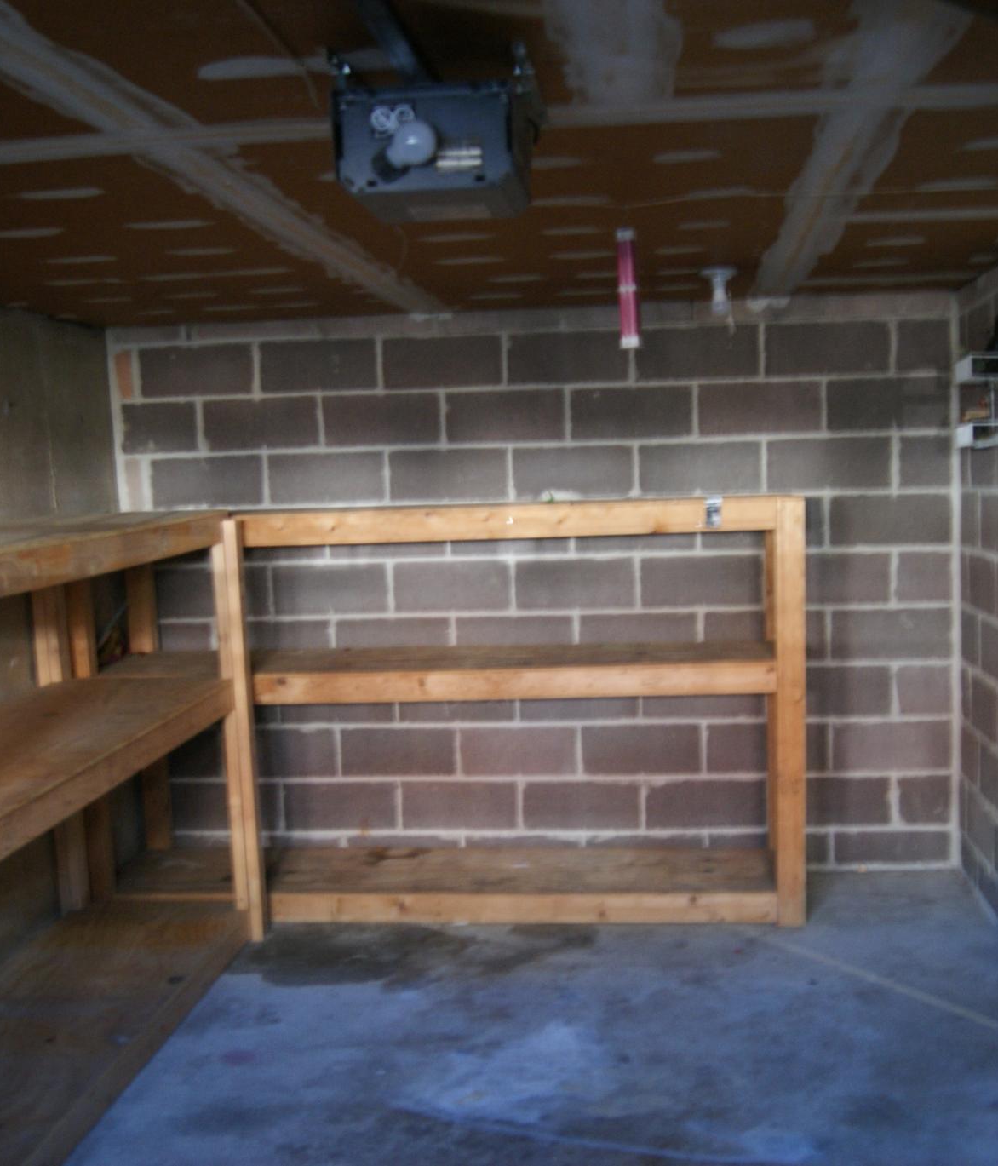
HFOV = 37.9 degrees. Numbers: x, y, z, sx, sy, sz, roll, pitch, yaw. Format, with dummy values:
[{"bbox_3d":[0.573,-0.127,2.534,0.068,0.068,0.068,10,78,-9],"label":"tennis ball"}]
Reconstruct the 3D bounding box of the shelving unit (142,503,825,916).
[{"bbox_3d":[-0.200,0.410,5.059,2.435,1.404,0.600,-1,7,6],"label":"shelving unit"}]

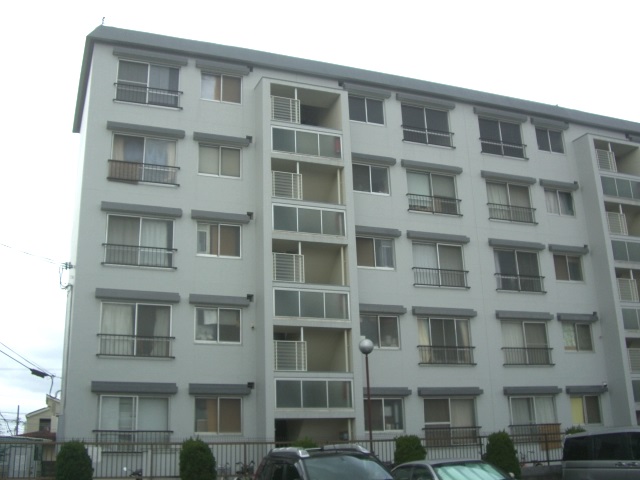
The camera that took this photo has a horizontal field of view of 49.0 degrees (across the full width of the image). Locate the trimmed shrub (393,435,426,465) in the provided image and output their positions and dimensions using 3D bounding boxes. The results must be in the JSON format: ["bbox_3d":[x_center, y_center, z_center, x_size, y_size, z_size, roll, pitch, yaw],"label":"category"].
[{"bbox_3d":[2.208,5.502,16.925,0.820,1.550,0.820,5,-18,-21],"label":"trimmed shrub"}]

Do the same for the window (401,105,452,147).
[{"bbox_3d":[4.056,-4.304,26.554,2.089,1.579,0.200,5,-18,-21],"label":"window"}]

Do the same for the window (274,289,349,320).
[{"bbox_3d":[-0.251,2.036,21.852,2.540,0.900,0.150,5,-17,-22],"label":"window"}]

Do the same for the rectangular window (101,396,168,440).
[{"bbox_3d":[-5.104,5.060,19.195,2.010,1.500,0.150,5,-18,-21],"label":"rectangular window"}]

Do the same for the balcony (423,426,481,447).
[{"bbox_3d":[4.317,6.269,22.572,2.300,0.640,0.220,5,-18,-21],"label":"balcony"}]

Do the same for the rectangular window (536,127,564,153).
[{"bbox_3d":[9.497,-4.090,28.863,1.401,1.054,0.150,5,-17,-22],"label":"rectangular window"}]

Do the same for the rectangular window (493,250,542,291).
[{"bbox_3d":[7.221,1.136,25.497,2.030,1.563,0.150,5,-18,-21],"label":"rectangular window"}]

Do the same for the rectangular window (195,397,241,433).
[{"bbox_3d":[-2.982,5.183,20.732,1.426,1.080,0.150,5,-18,-21],"label":"rectangular window"}]

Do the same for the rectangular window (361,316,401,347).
[{"bbox_3d":[1.975,2.975,22.987,1.370,1.031,0.100,5,-18,-21],"label":"rectangular window"}]

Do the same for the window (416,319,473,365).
[{"bbox_3d":[4.359,3.535,24.260,2.089,1.579,0.200,5,-18,-21],"label":"window"}]

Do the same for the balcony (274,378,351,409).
[{"bbox_3d":[-0.176,4.562,20.724,2.459,0.890,0.150,5,-18,-21],"label":"balcony"}]

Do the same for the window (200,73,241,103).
[{"bbox_3d":[-3.239,-5.024,23.207,1.400,1.038,0.150,5,-18,-21],"label":"window"}]

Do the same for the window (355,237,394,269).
[{"bbox_3d":[1.905,0.452,24.202,1.447,1.074,0.150,5,-18,-21],"label":"window"}]

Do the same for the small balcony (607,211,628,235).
[{"bbox_3d":[11.432,-0.596,27.177,0.938,0.902,0.200,5,-18,-21],"label":"small balcony"}]

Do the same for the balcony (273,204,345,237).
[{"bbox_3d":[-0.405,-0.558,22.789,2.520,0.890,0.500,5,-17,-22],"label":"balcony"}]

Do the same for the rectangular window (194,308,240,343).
[{"bbox_3d":[-3.024,2.549,21.053,1.382,1.031,0.100,5,-18,-21],"label":"rectangular window"}]

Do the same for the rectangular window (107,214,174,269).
[{"bbox_3d":[-5.313,0.076,20.886,1.958,1.558,0.100,5,-18,-21],"label":"rectangular window"}]

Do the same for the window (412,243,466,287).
[{"bbox_3d":[4.165,0.882,24.551,2.019,1.558,0.100,5,-18,-21],"label":"window"}]

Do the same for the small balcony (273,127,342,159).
[{"bbox_3d":[-0.530,-3.123,23.609,2.527,0.886,0.700,5,-18,-21],"label":"small balcony"}]

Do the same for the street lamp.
[{"bbox_3d":[1.243,4.415,17.335,0.375,3.941,0.375,5,-17,-22],"label":"street lamp"}]

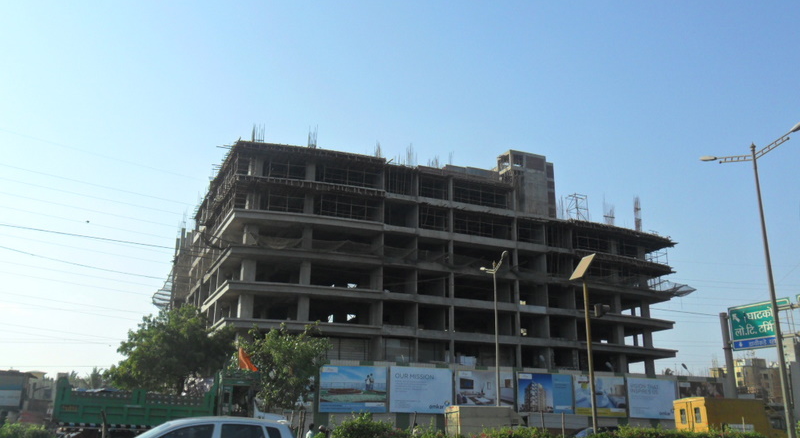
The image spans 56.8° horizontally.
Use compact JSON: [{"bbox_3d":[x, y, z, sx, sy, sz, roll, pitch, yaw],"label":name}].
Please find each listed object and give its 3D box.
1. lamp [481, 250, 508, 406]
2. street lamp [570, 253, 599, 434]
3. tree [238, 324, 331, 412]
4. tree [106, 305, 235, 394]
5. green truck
[{"bbox_3d":[5.278,7.535,40.038,0.450,11.030,4.400,4,-17,-12],"label":"lamp"},{"bbox_3d":[5.182,4.020,21.151,0.550,6.250,0.550,10,-19,-30],"label":"street lamp"},{"bbox_3d":[-5.187,7.817,33.137,4.100,6.330,4.100,6,-17,-16],"label":"tree"},{"bbox_3d":[-11.084,7.856,35.196,5.700,7.330,5.900,6,-17,-16],"label":"tree"},{"bbox_3d":[-6.675,6.013,21.393,6.040,3.000,2.400,6,-17,-16],"label":"green truck"}]

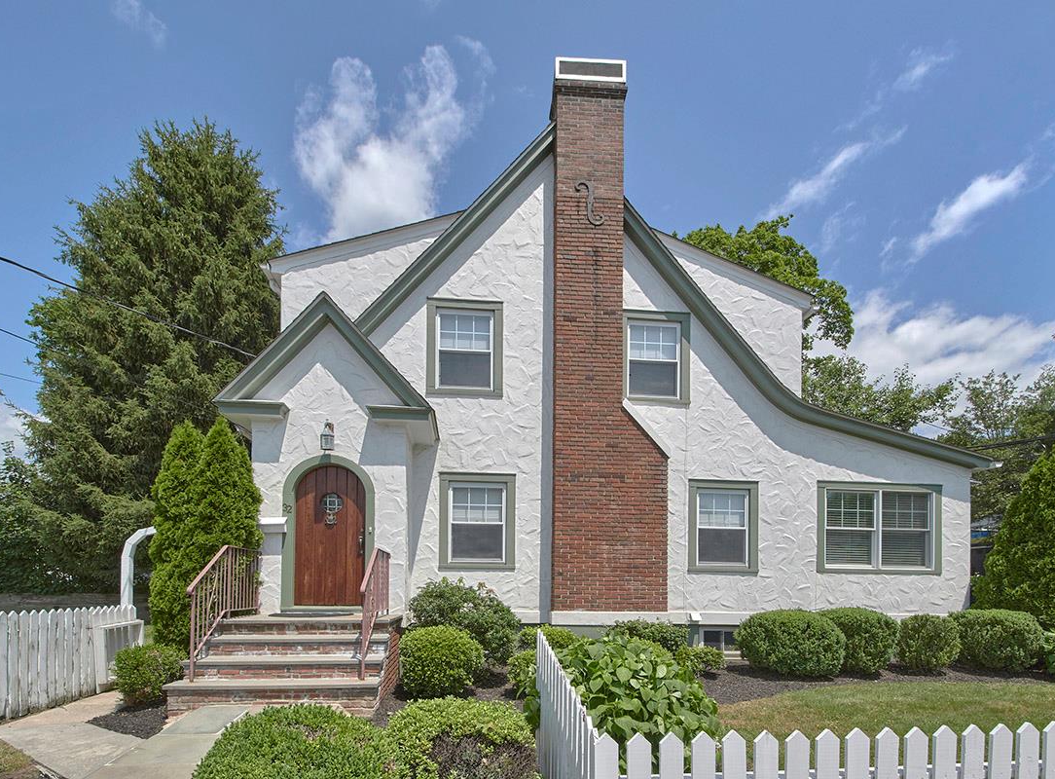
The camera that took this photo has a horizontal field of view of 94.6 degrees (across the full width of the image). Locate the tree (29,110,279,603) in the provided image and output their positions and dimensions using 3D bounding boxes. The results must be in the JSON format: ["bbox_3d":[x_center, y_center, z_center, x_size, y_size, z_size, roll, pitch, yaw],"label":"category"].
[{"bbox_3d":[-10.354,-0.770,13.500,6.200,13.400,6.000,0,-3,-4],"label":"tree"}]

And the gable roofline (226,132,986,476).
[{"bbox_3d":[1.650,-1.380,7.750,11.700,5.300,1.800,0,-3,-4],"label":"gable roofline"}]

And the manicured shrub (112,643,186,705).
[{"bbox_3d":[-3.768,2.837,4.850,0.600,0.600,0.580,3,-17,-8],"label":"manicured shrub"}]

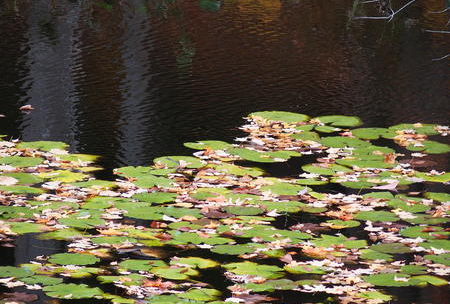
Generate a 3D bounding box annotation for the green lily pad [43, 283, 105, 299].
[{"bbox_3d":[-0.509,0.469,13.107,0.205,0.014,0.208,0,12,0],"label":"green lily pad"}]

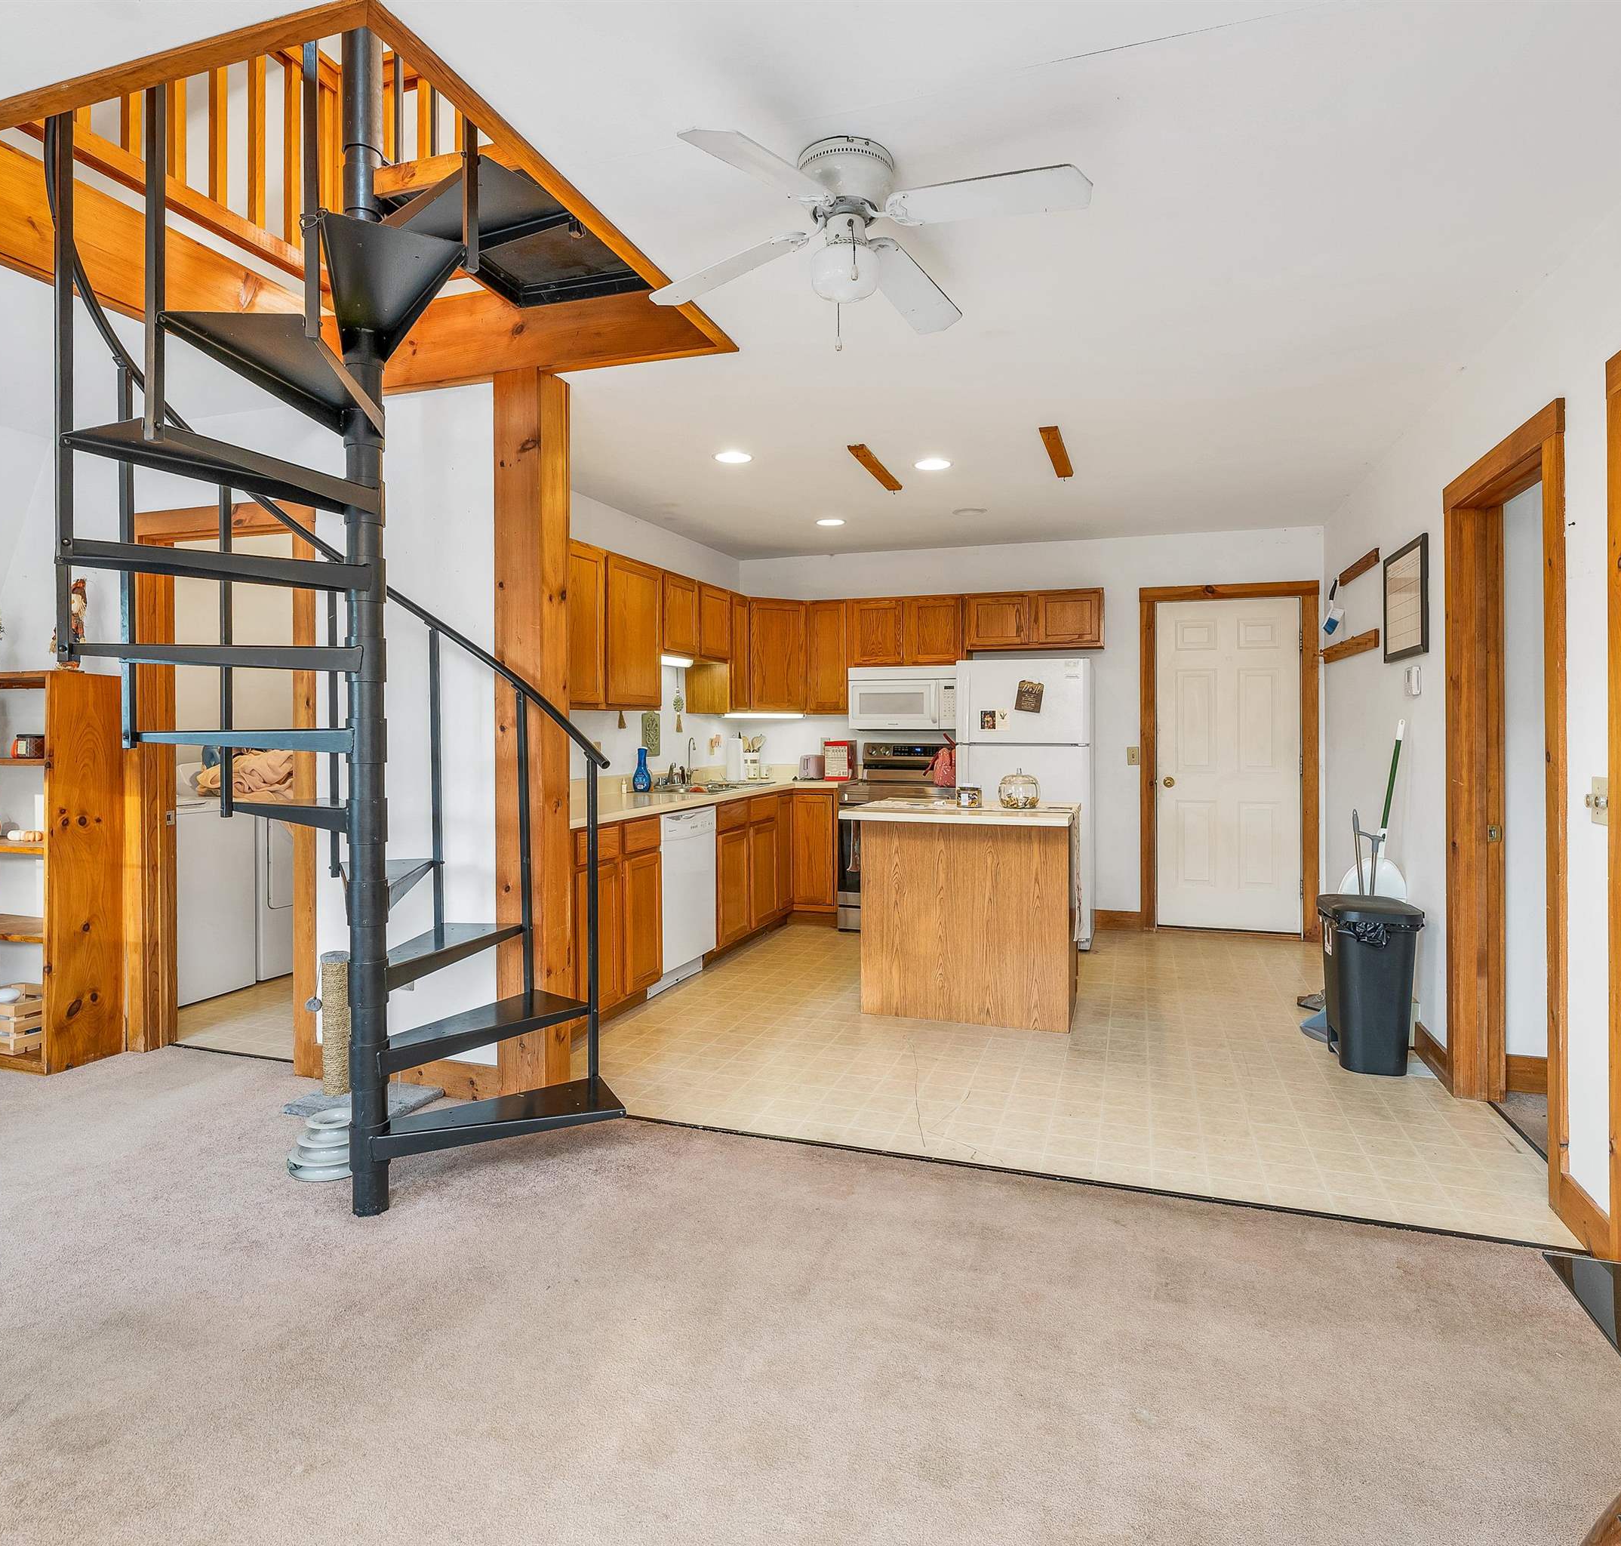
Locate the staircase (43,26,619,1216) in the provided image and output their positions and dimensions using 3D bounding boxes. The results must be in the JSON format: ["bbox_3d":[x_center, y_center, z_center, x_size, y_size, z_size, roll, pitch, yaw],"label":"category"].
[{"bbox_3d":[-1.178,-0.444,2.584,1.391,3.225,1.391,0,1,19],"label":"staircase"}]

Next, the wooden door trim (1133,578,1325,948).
[{"bbox_3d":[2.610,-0.062,6.046,1.023,2.179,0.100,1,2,19],"label":"wooden door trim"}]

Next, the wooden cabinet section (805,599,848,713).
[{"bbox_3d":[0.165,-0.793,6.659,0.288,0.760,0.325,1,2,19],"label":"wooden cabinet section"}]

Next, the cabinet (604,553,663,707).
[{"bbox_3d":[-1.047,-0.700,4.977,0.330,0.752,0.585,1,2,19],"label":"cabinet"}]

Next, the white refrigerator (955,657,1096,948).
[{"bbox_3d":[1.359,0.185,5.998,0.769,1.688,0.728,1,2,19],"label":"white refrigerator"}]

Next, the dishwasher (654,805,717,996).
[{"bbox_3d":[-0.884,0.624,4.928,0.610,0.870,0.607,1,2,19],"label":"dishwasher"}]

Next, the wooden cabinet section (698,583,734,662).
[{"bbox_3d":[-0.725,-0.906,5.899,0.325,0.451,0.502,1,2,19],"label":"wooden cabinet section"}]

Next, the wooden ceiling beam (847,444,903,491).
[{"bbox_3d":[0.321,-1.416,4.526,0.077,0.025,0.796,0,1,19],"label":"wooden ceiling beam"}]

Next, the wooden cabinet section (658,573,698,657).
[{"bbox_3d":[-0.880,-0.883,5.443,0.325,0.451,0.461,1,2,19],"label":"wooden cabinet section"}]

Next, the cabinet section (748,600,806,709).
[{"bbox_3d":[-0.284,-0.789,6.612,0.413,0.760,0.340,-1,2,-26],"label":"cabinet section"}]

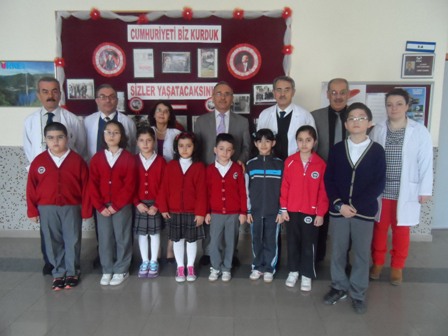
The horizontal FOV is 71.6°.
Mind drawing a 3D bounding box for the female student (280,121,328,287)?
[{"bbox_3d":[0.637,0.331,2.520,0.378,1.337,0.250,1,7,8],"label":"female student"}]

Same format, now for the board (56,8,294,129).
[{"bbox_3d":[-0.551,-1.006,3.372,2.551,1.322,0.060,0,7,1],"label":"board"}]

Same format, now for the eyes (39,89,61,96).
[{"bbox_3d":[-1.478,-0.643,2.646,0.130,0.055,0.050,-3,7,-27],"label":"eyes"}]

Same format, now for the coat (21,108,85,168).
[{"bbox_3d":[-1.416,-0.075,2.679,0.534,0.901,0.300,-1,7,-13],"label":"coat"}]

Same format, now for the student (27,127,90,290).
[{"bbox_3d":[-1.286,0.290,2.441,0.475,1.291,0.300,-1,6,-10],"label":"student"}]

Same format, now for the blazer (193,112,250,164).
[{"bbox_3d":[-0.011,-0.154,2.780,0.500,0.720,0.270,0,6,0],"label":"blazer"}]

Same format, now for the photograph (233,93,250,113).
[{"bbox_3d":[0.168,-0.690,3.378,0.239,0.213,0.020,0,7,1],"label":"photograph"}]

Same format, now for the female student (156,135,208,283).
[{"bbox_3d":[-0.365,0.332,2.703,0.421,1.274,0.250,-1,8,-8],"label":"female student"}]

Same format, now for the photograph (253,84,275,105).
[{"bbox_3d":[0.486,-0.813,3.454,0.303,0.220,0.020,0,6,0],"label":"photograph"}]

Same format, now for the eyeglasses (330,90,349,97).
[{"bbox_3d":[0.957,-0.620,2.605,0.148,0.046,0.130,1,7,7],"label":"eyeglasses"}]

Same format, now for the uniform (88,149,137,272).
[{"bbox_3d":[-0.895,0.361,2.573,0.382,1.053,0.260,-1,7,-9],"label":"uniform"}]

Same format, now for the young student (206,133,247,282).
[{"bbox_3d":[0.025,0.339,2.711,0.347,1.265,0.240,2,8,9],"label":"young student"}]

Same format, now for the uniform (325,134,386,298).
[{"bbox_3d":[0.920,0.383,2.239,0.421,1.191,0.300,2,7,12],"label":"uniform"}]

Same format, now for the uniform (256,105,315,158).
[{"bbox_3d":[0.543,-0.108,2.758,0.512,0.884,0.300,1,7,4],"label":"uniform"}]

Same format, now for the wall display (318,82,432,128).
[{"bbox_3d":[1.645,-0.625,3.345,1.171,0.598,0.030,1,6,1],"label":"wall display"}]

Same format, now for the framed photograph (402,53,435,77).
[{"bbox_3d":[2.059,-1.073,3.290,0.344,0.255,0.020,1,6,1],"label":"framed photograph"}]

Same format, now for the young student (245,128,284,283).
[{"bbox_3d":[0.325,0.303,2.594,0.330,1.255,0.235,1,6,3],"label":"young student"}]

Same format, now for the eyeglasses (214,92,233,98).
[{"bbox_3d":[-0.002,-0.616,2.673,0.147,0.043,0.140,1,6,2],"label":"eyeglasses"}]

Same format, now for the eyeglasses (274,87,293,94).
[{"bbox_3d":[0.497,-0.649,2.639,0.147,0.043,0.140,1,6,3],"label":"eyeglasses"}]

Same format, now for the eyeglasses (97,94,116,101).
[{"bbox_3d":[-1.008,-0.607,2.704,0.147,0.043,0.140,0,6,-8],"label":"eyeglasses"}]

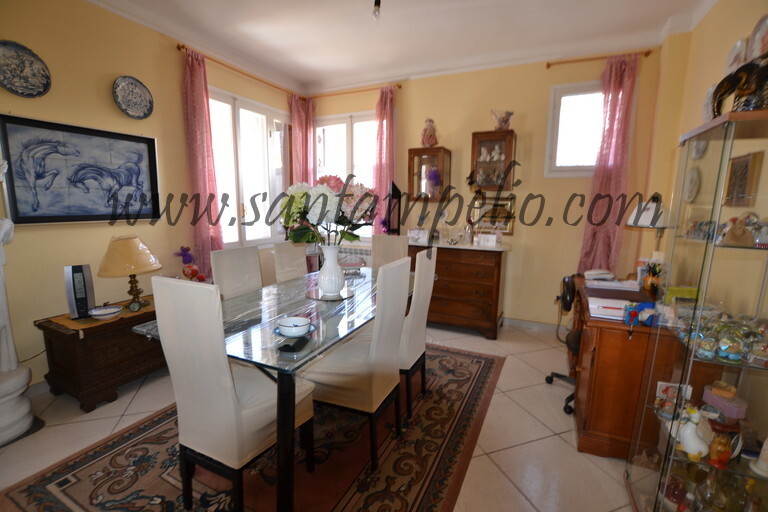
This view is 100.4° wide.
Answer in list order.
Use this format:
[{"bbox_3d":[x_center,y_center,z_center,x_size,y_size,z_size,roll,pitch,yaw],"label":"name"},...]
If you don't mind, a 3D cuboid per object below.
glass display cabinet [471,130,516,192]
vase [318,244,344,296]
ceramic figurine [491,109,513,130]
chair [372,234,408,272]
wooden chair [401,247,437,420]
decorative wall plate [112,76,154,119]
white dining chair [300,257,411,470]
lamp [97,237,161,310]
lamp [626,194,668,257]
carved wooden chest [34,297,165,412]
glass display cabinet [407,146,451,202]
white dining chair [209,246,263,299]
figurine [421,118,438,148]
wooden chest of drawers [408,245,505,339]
[{"bbox_3d":[1.128,-0.950,3.281,0.401,0.569,0.262,6,11,25],"label":"glass display cabinet"},{"bbox_3d":[-0.342,0.095,2.111,0.172,0.340,0.172,1,9,0],"label":"vase"},{"bbox_3d":[1.191,-1.373,3.234,0.210,0.200,0.140,4,10,21],"label":"ceramic figurine"},{"bbox_3d":[-0.012,0.366,2.881,0.360,1.060,0.460,4,10,18],"label":"chair"},{"bbox_3d":[0.058,0.466,2.137,0.430,1.056,0.336,6,11,25],"label":"wooden chair"},{"bbox_3d":[-2.010,-1.273,2.574,0.035,0.295,0.295,5,10,23],"label":"decorative wall plate"},{"bbox_3d":[-0.161,0.539,1.801,0.460,1.066,0.350,6,11,27],"label":"white dining chair"},{"bbox_3d":[-1.964,0.112,2.513,0.390,0.540,0.390,5,10,23],"label":"lamp"},{"bbox_3d":[1.742,-0.063,2.095,0.290,0.672,0.290,6,11,25],"label":"lamp"},{"bbox_3d":[-1.925,0.642,2.635,0.460,0.540,1.150,5,10,23],"label":"carved wooden chest"},{"bbox_3d":[0.509,-0.896,3.596,0.402,0.566,0.262,6,11,25],"label":"glass display cabinet"},{"bbox_3d":[-0.816,0.489,2.098,0.460,1.050,0.350,6,11,29],"label":"white dining chair"},{"bbox_3d":[0.493,-1.321,3.433,0.200,0.290,0.150,4,10,18],"label":"figurine"},{"bbox_3d":[0.733,0.308,3.539,1.110,0.928,0.451,6,11,25],"label":"wooden chest of drawers"}]

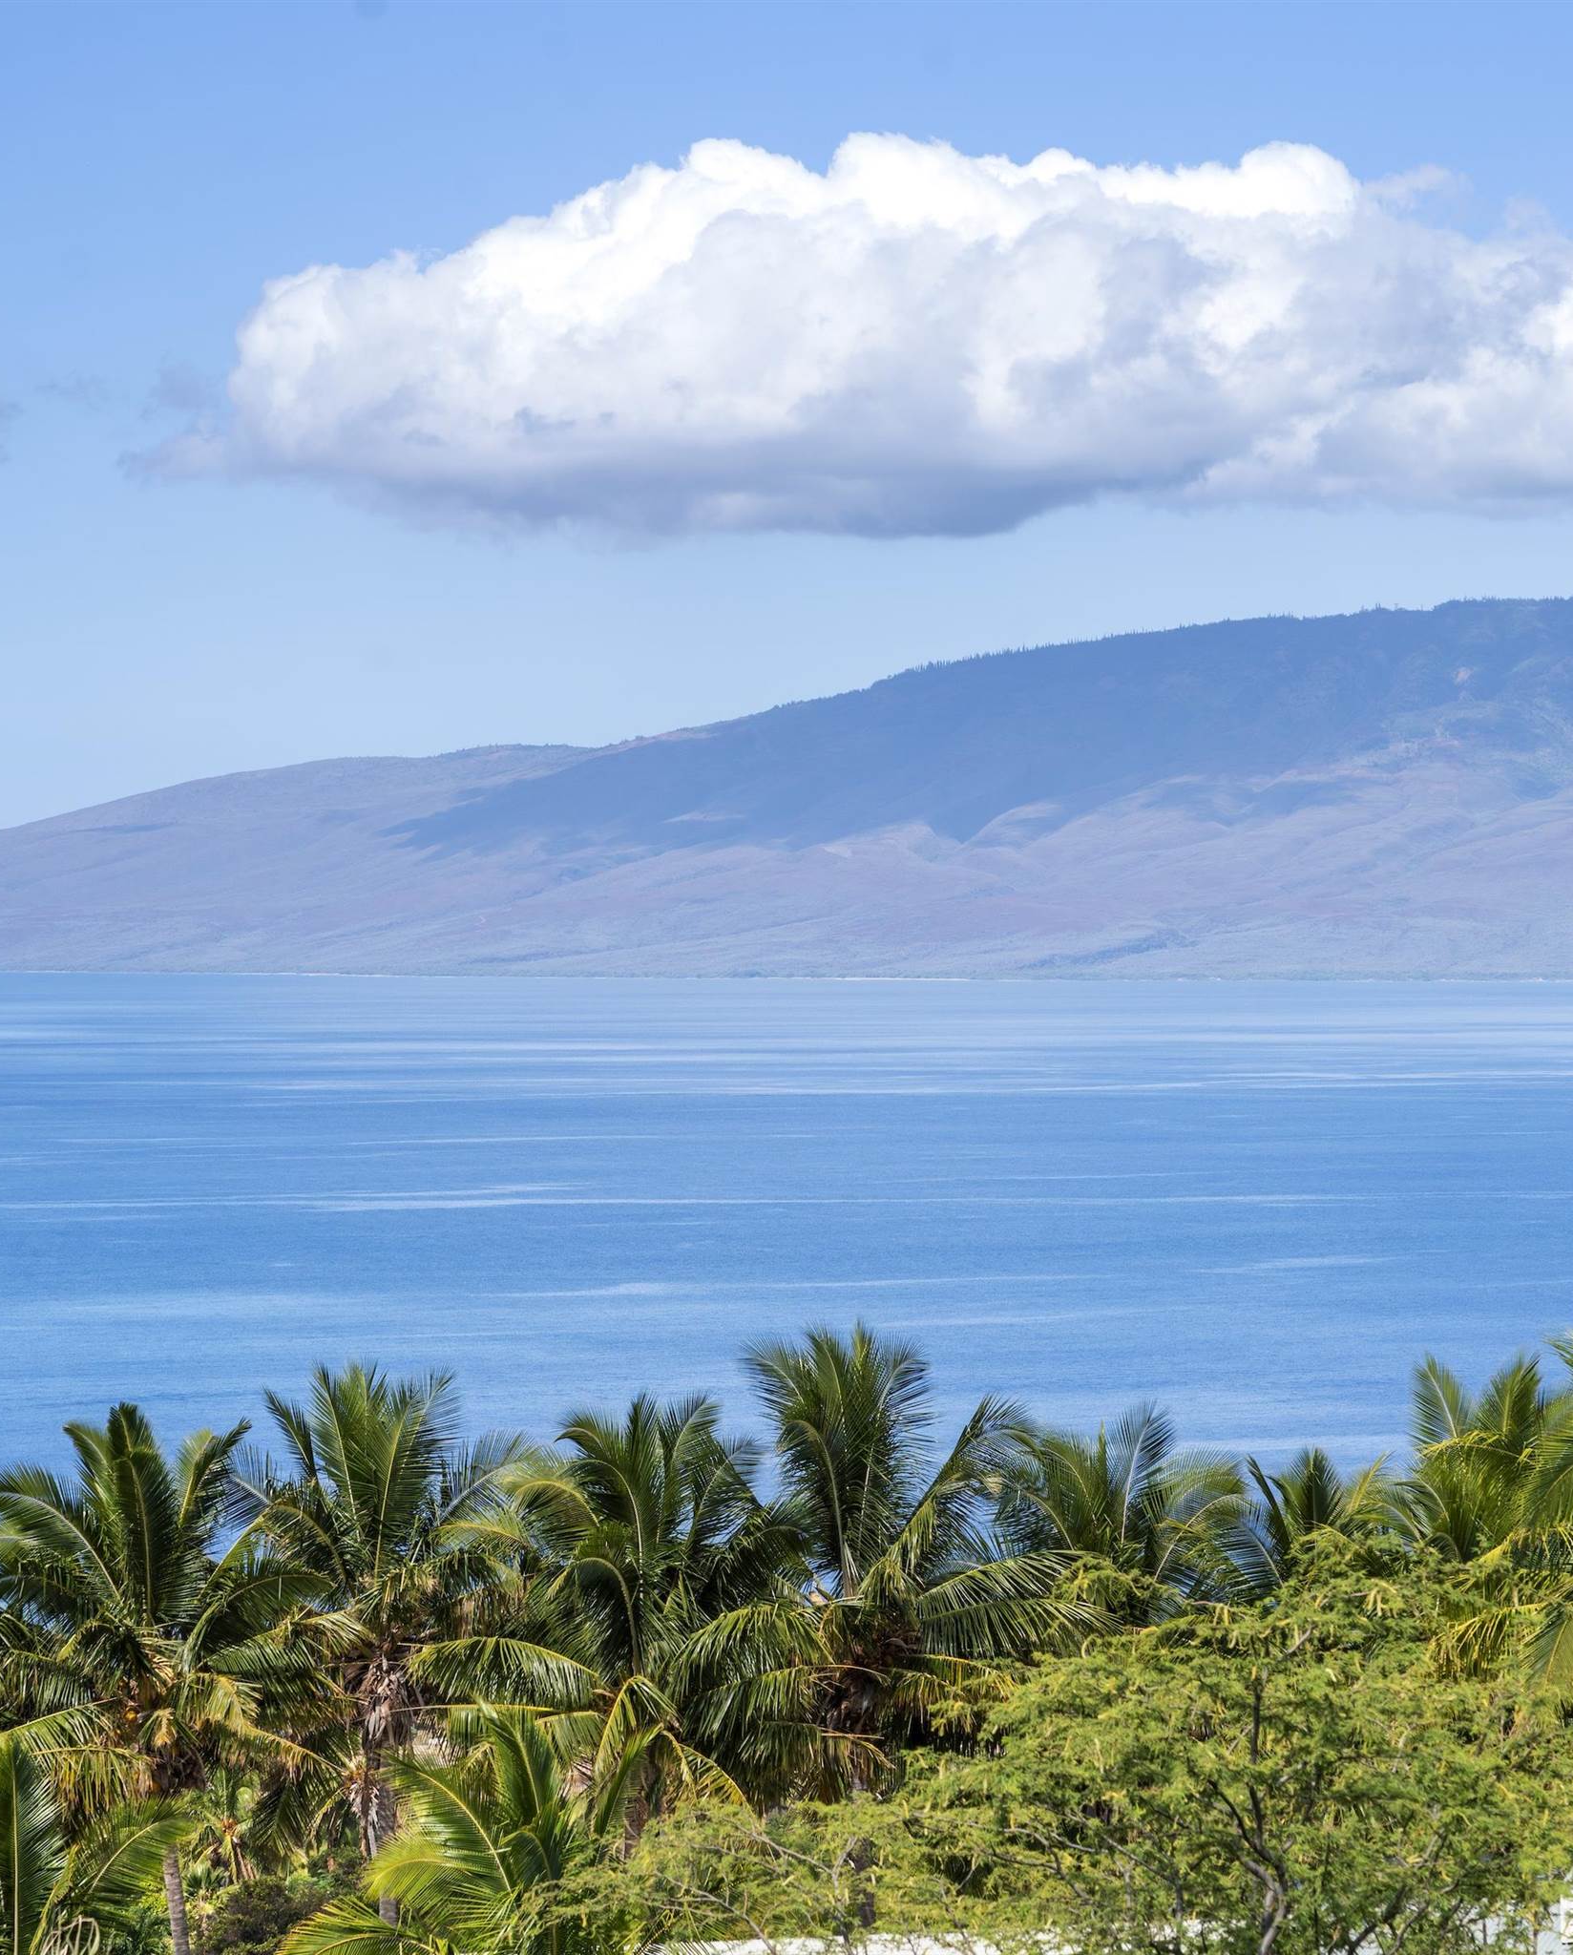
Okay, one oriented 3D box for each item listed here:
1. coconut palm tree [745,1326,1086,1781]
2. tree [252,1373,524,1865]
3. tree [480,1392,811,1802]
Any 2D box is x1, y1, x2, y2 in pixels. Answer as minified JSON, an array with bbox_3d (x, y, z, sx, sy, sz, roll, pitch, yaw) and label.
[{"bbox_3d":[1.858,11.075,143.058,6.300,10.500,6.300,0,1,0],"label":"coconut palm tree"},{"bbox_3d":[-6.761,11.664,143.057,6.000,10.300,6.000,0,1,0],"label":"tree"},{"bbox_3d":[-2.456,11.628,140.053,6.200,9.600,6.200,0,1,0],"label":"tree"}]

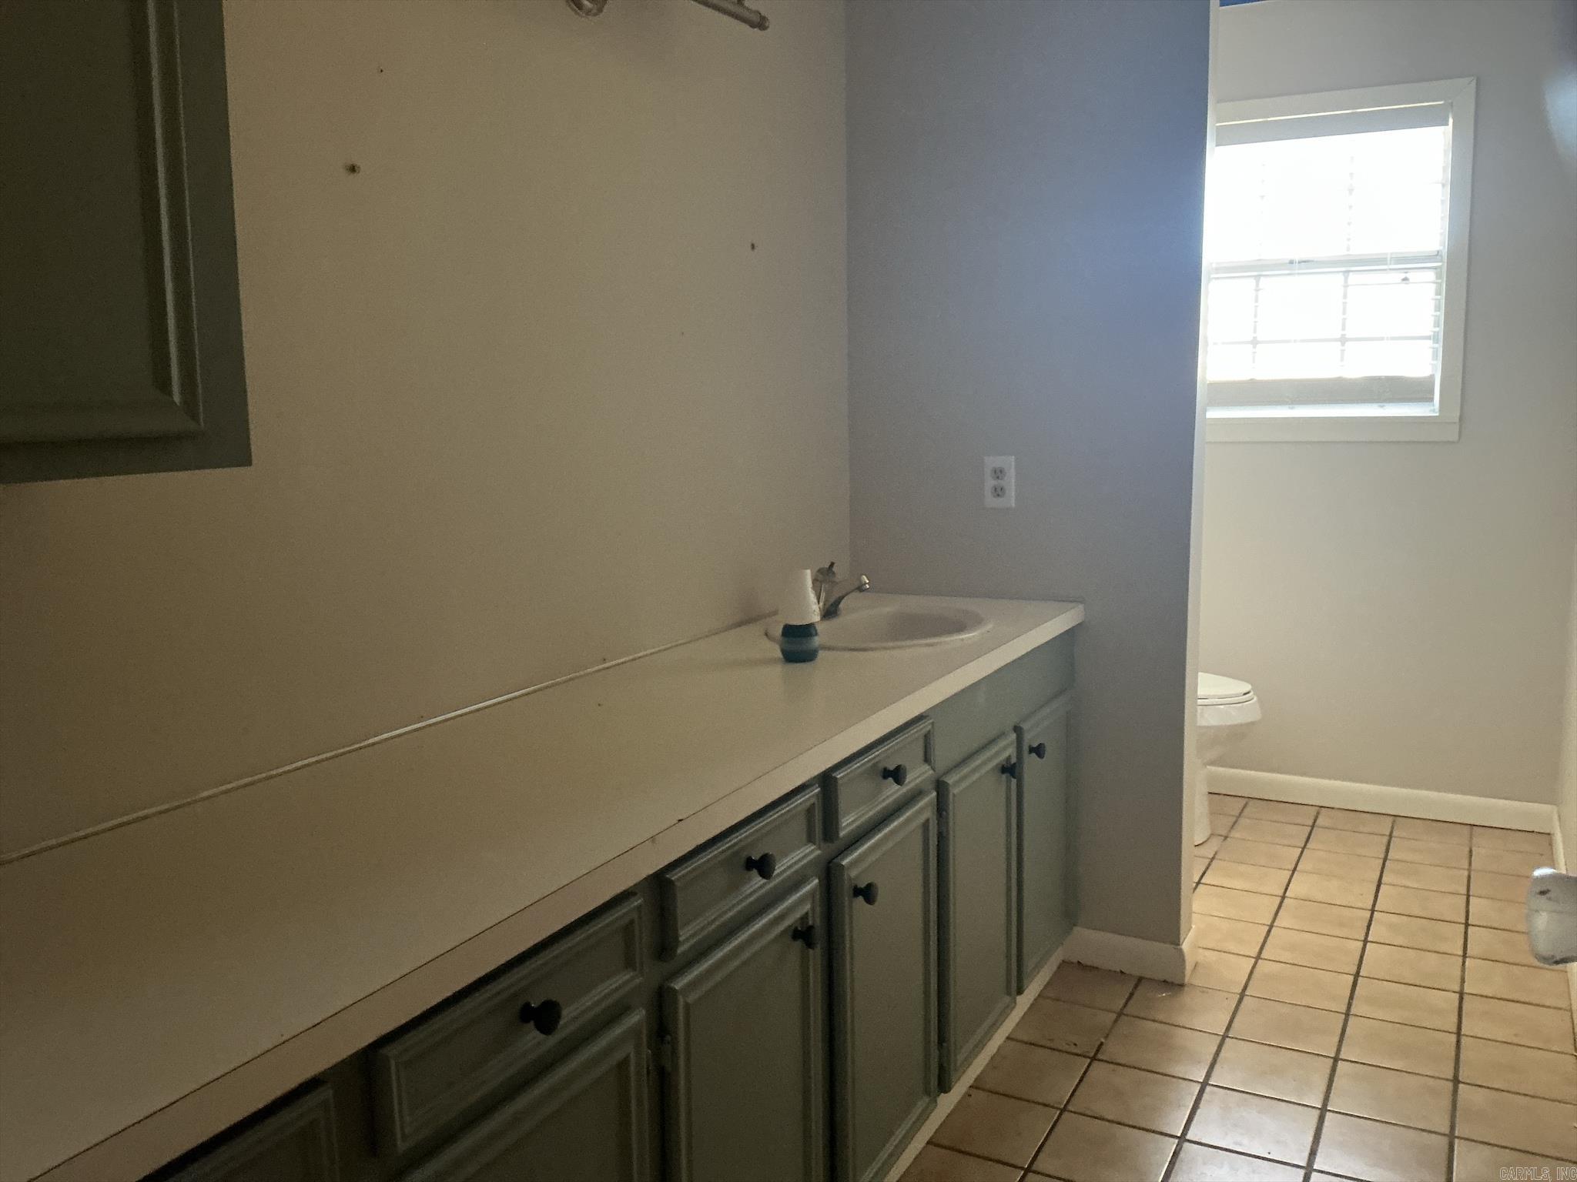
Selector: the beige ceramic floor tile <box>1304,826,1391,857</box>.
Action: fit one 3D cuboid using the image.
[{"bbox_3d":[1.609,0.727,3.662,0.196,0.010,0.198,3,9,29],"label":"beige ceramic floor tile"}]

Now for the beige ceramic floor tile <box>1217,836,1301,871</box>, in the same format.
[{"bbox_3d":[1.335,0.748,3.611,0.199,0.010,0.198,3,10,29],"label":"beige ceramic floor tile"}]

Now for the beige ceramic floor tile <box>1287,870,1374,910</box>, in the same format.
[{"bbox_3d":[1.411,0.780,3.305,0.196,0.010,0.198,3,9,29],"label":"beige ceramic floor tile"}]

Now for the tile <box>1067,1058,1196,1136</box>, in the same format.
[{"bbox_3d":[0.642,0.938,2.355,0.199,0.009,0.199,3,9,29],"label":"tile"}]

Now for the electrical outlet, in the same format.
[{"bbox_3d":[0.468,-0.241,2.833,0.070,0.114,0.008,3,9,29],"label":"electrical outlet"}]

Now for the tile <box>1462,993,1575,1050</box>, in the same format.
[{"bbox_3d":[1.483,0.887,2.593,0.194,0.010,0.195,3,10,29],"label":"tile"}]

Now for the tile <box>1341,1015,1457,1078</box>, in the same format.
[{"bbox_3d":[1.212,0.911,2.532,0.199,0.010,0.198,3,10,29],"label":"tile"}]

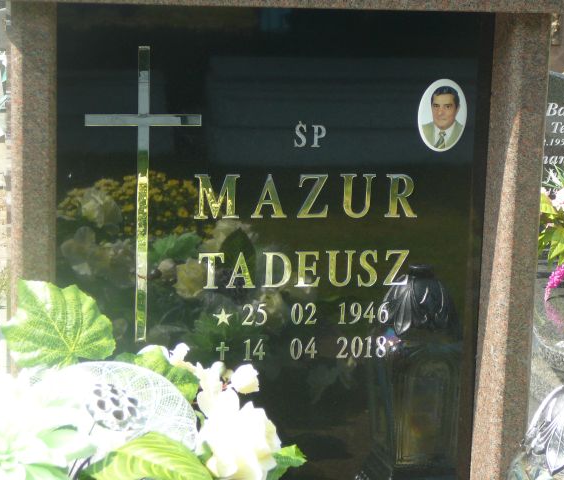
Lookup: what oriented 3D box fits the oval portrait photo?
[{"bbox_3d":[0.273,-0.211,2.568,0.088,0.123,0.008,-1,10,-12],"label":"oval portrait photo"}]

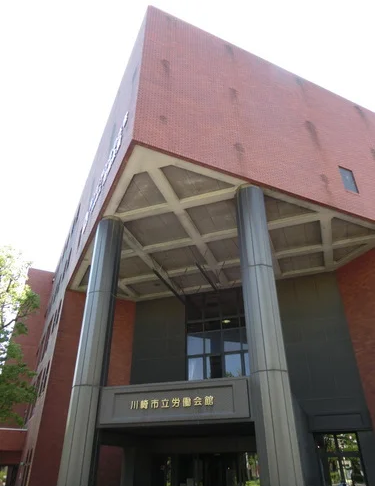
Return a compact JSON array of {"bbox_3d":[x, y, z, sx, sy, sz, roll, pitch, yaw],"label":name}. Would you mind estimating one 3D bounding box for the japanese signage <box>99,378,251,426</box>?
[{"bbox_3d":[-0.468,4.698,10.608,4.730,1.069,0.209,-11,-33,17],"label":"japanese signage"}]

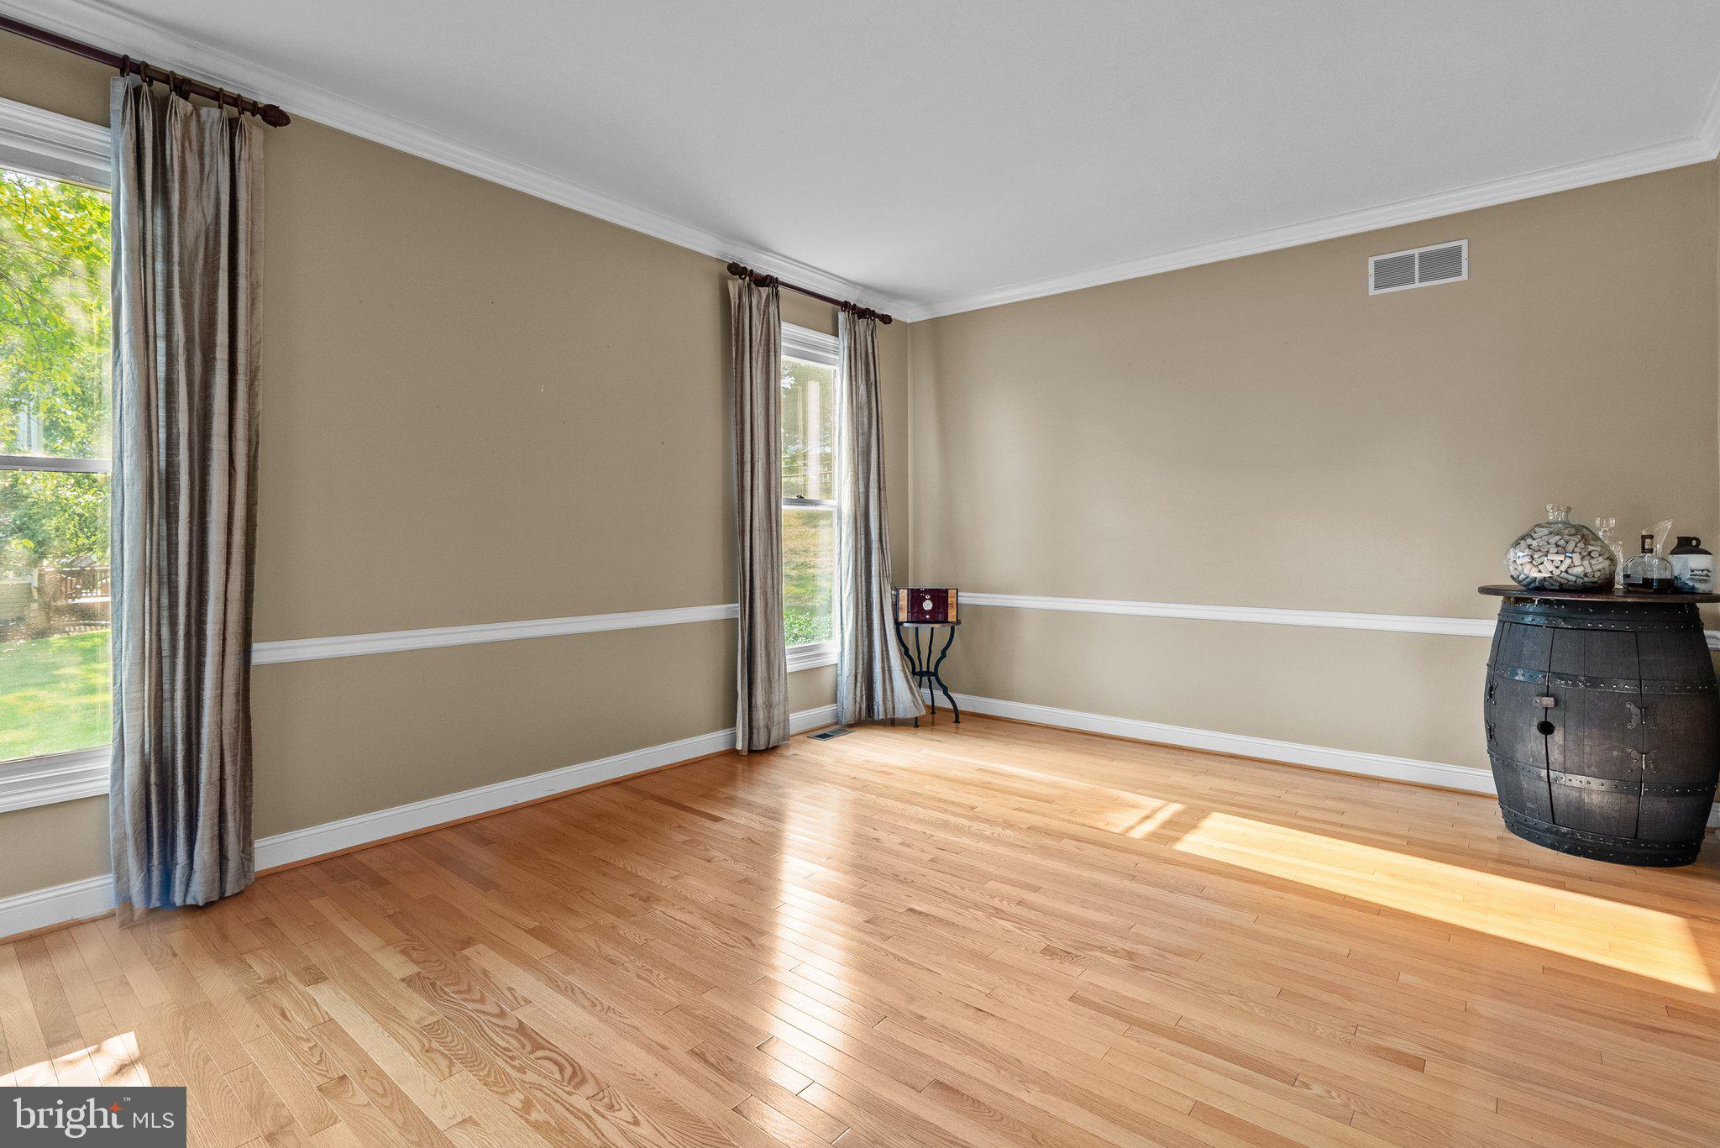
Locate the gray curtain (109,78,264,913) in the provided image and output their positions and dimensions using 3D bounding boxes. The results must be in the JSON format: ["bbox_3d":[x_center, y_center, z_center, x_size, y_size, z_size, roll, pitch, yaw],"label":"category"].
[{"bbox_3d":[-2.133,-0.231,2.586,0.140,2.560,0.380,1,2,40],"label":"gray curtain"}]

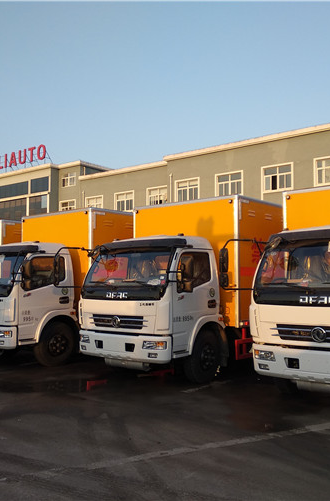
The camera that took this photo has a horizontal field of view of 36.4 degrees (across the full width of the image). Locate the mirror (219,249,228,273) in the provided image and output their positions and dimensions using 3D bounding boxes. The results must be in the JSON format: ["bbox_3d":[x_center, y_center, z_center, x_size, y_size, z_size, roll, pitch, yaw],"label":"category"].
[{"bbox_3d":[0.775,0.132,6.599,0.080,0.330,0.190,1,-4,-18],"label":"mirror"}]

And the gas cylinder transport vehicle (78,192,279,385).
[{"bbox_3d":[1.361,0.714,10.365,2.400,3.070,6.830,-3,-5,39],"label":"gas cylinder transport vehicle"}]

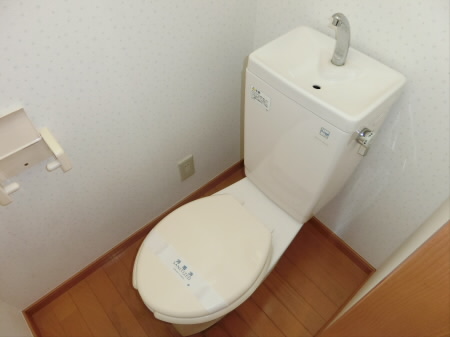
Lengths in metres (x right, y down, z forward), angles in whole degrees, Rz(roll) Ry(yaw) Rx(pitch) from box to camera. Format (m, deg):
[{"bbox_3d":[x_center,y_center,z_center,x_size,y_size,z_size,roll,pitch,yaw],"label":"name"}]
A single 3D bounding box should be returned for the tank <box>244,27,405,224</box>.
[{"bbox_3d":[0.250,-0.099,0.984,0.235,0.481,0.328,-35,59,-24],"label":"tank"}]

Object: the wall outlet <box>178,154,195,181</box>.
[{"bbox_3d":[-0.160,0.001,1.363,0.071,0.121,0.010,-35,59,-24],"label":"wall outlet"}]

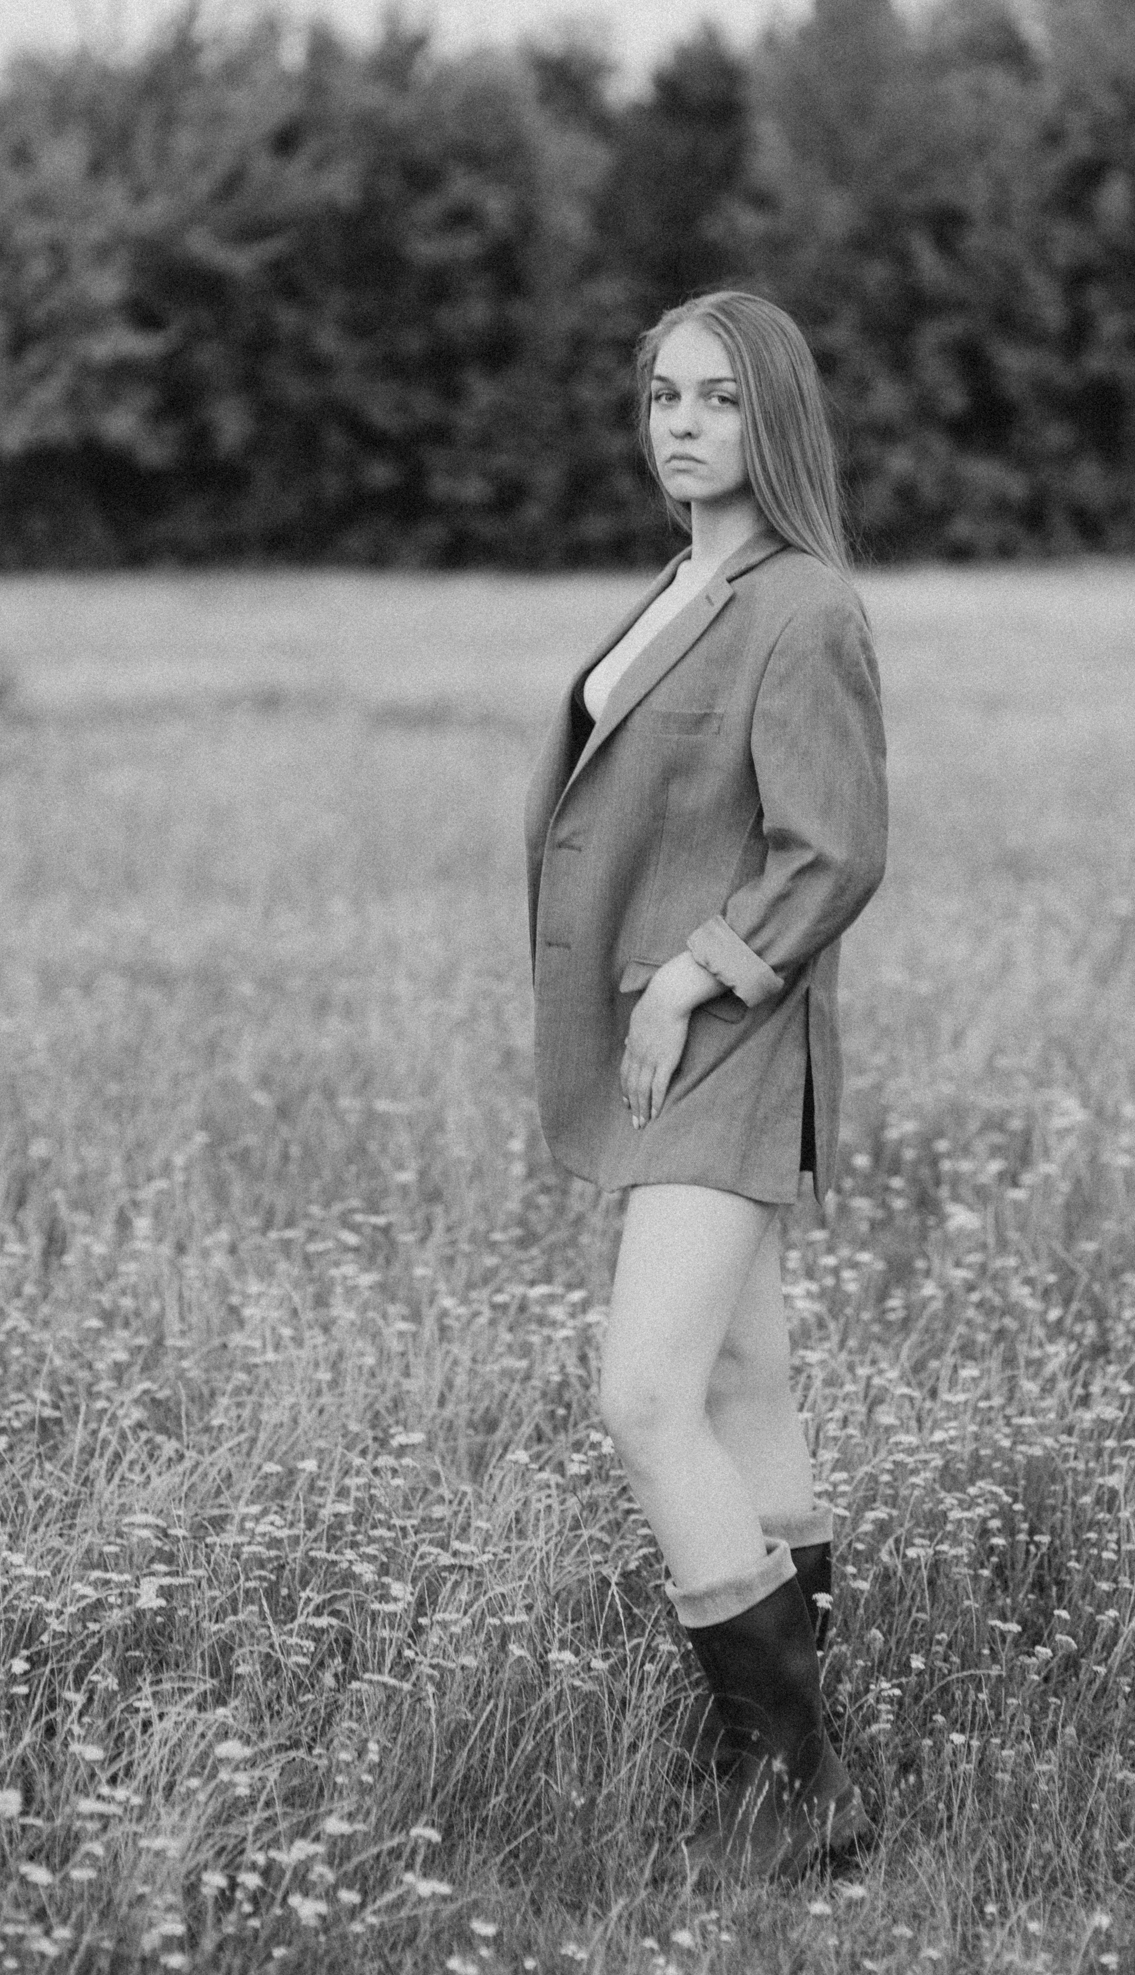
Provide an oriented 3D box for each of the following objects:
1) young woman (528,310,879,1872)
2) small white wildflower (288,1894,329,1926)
[{"bbox_3d":[0.150,0.104,5.035,0.400,1.690,0.470,-3,7,-30],"label":"young woman"},{"bbox_3d":[-0.231,0.821,4.150,0.036,0.024,0.036,0,6,0],"label":"small white wildflower"}]

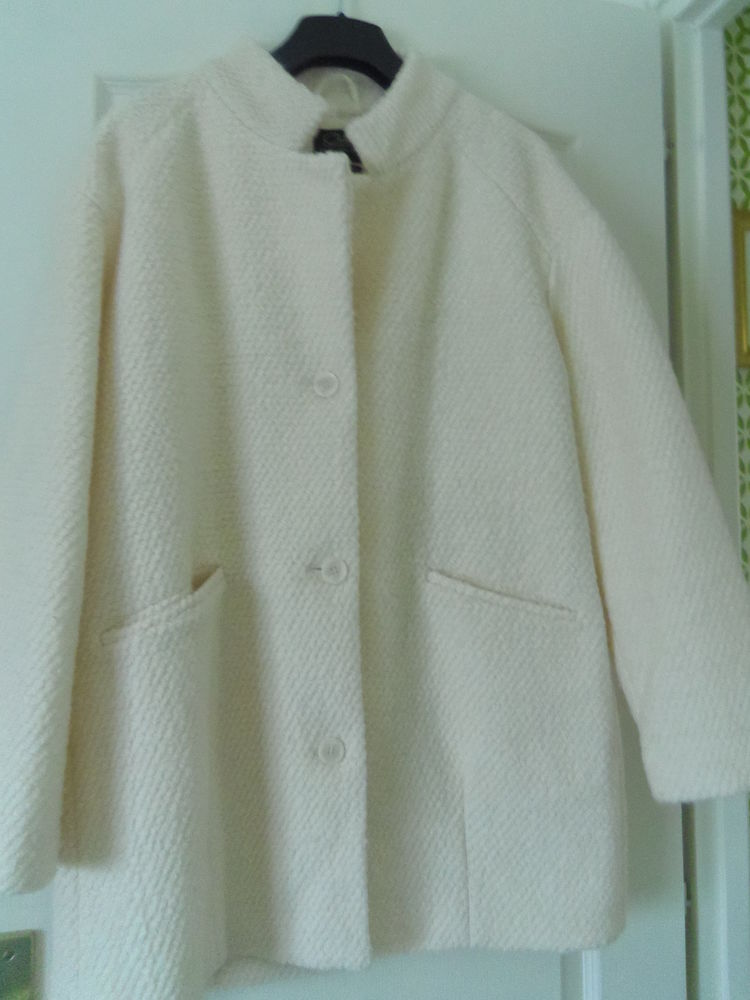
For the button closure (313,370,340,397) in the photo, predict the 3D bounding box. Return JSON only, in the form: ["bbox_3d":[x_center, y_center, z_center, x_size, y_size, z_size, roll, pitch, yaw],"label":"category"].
[{"bbox_3d":[-0.047,-0.112,0.786,0.025,0.025,0.004,2,-4,-13],"label":"button closure"}]

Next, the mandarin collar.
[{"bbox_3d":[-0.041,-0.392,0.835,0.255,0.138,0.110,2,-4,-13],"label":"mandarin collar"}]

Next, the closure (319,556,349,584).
[{"bbox_3d":[-0.038,0.068,0.778,0.025,0.025,0.004,2,-4,-13],"label":"closure"}]

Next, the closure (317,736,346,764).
[{"bbox_3d":[-0.041,0.238,0.767,0.025,0.025,0.004,2,-4,-13],"label":"closure"}]

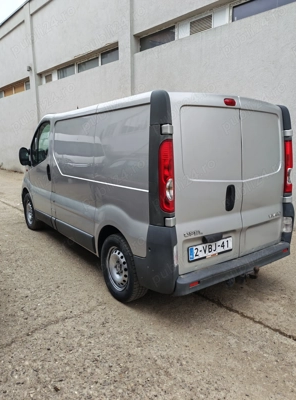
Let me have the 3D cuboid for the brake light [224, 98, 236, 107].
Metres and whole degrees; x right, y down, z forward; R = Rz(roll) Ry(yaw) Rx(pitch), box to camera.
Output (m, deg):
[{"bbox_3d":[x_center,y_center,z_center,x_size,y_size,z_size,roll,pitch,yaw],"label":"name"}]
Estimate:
[{"bbox_3d":[0.723,-0.856,2.734,0.145,0.058,0.040,-8,13,-35],"label":"brake light"}]

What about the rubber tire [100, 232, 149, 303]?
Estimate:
[{"bbox_3d":[-0.227,0.668,3.158,0.210,0.660,0.665,-8,13,-35],"label":"rubber tire"}]

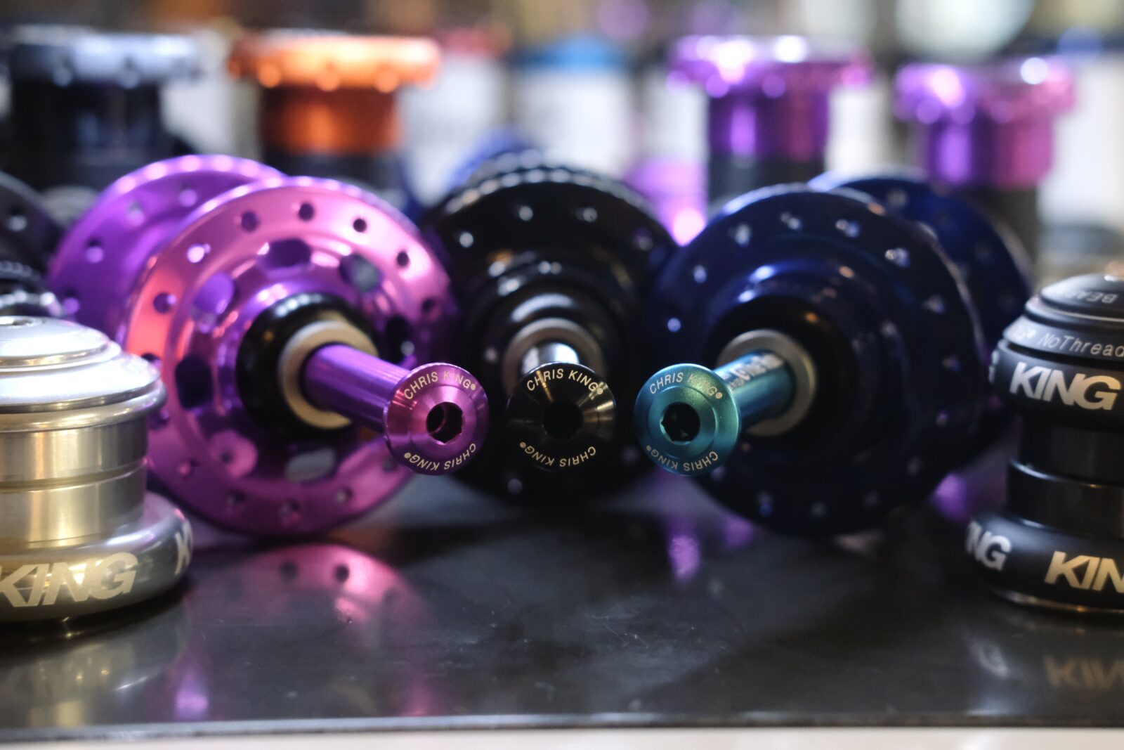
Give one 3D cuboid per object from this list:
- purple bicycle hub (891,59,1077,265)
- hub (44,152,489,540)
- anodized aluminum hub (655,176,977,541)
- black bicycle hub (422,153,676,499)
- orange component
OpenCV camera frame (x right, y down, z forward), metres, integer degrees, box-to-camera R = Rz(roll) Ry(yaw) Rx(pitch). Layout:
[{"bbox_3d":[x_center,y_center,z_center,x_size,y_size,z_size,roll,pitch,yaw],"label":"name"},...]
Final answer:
[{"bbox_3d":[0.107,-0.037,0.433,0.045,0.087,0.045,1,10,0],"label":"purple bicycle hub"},{"bbox_3d":[-0.054,-0.004,0.312,0.066,0.066,0.135,-5,12,-31],"label":"hub"},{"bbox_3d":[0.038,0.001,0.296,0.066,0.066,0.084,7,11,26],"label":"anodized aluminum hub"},{"bbox_3d":[-0.002,-0.005,0.323,0.066,0.066,0.131,1,10,-2],"label":"black bicycle hub"},{"bbox_3d":[-0.057,-0.070,0.416,0.050,0.029,0.050,1,10,0],"label":"orange component"}]

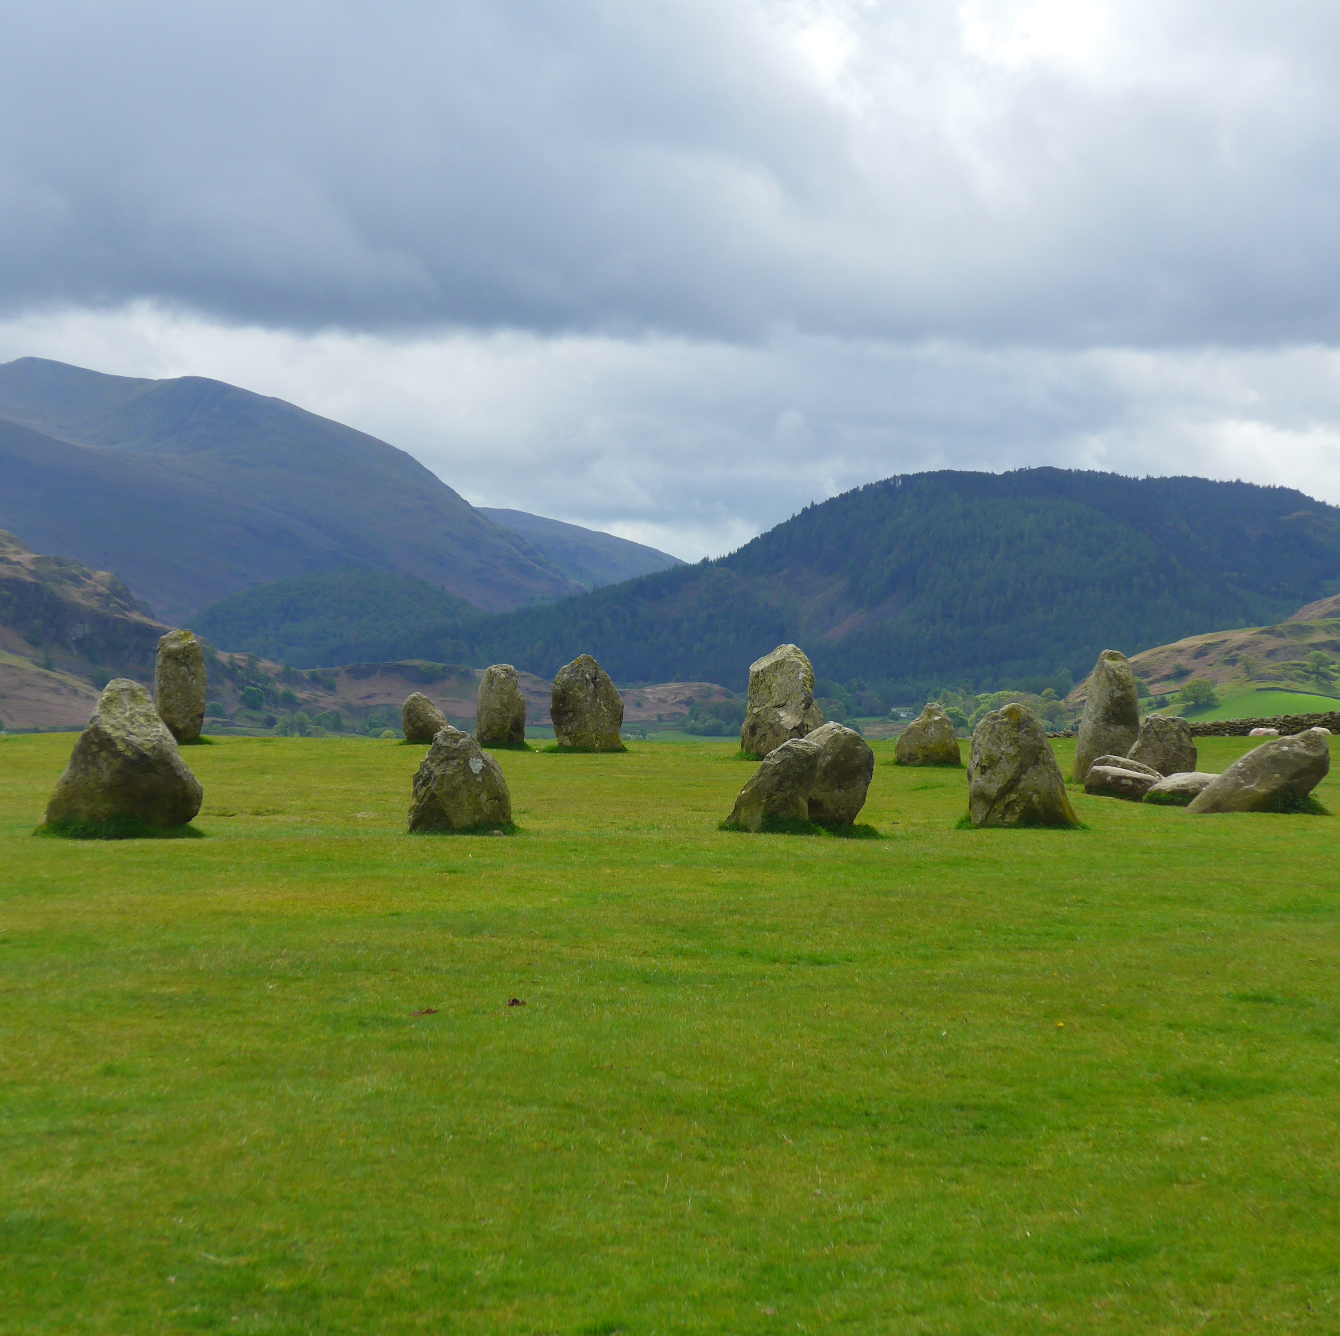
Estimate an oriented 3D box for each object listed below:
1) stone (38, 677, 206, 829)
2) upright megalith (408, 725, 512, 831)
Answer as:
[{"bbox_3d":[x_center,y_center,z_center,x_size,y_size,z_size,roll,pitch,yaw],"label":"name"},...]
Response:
[{"bbox_3d":[-4.526,0.713,31.900,1.357,1.254,0.900,0,0,-8],"label":"stone"},{"bbox_3d":[-1.784,0.940,32.774,0.886,0.898,0.701,0,0,-3],"label":"upright megalith"}]

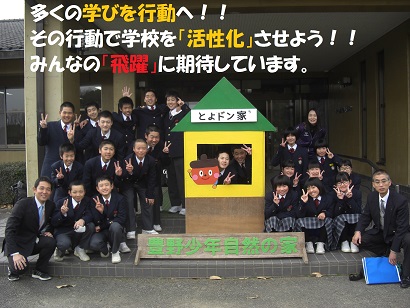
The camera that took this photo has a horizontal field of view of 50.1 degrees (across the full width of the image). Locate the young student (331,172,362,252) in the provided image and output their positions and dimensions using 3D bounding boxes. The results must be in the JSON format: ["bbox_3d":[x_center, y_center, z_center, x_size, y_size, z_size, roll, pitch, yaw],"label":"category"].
[{"bbox_3d":[1.597,0.660,4.950,0.380,0.870,0.540,-1,4,7],"label":"young student"}]

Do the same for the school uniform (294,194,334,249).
[{"bbox_3d":[1.241,0.767,4.970,0.460,0.622,0.500,0,5,5],"label":"school uniform"}]

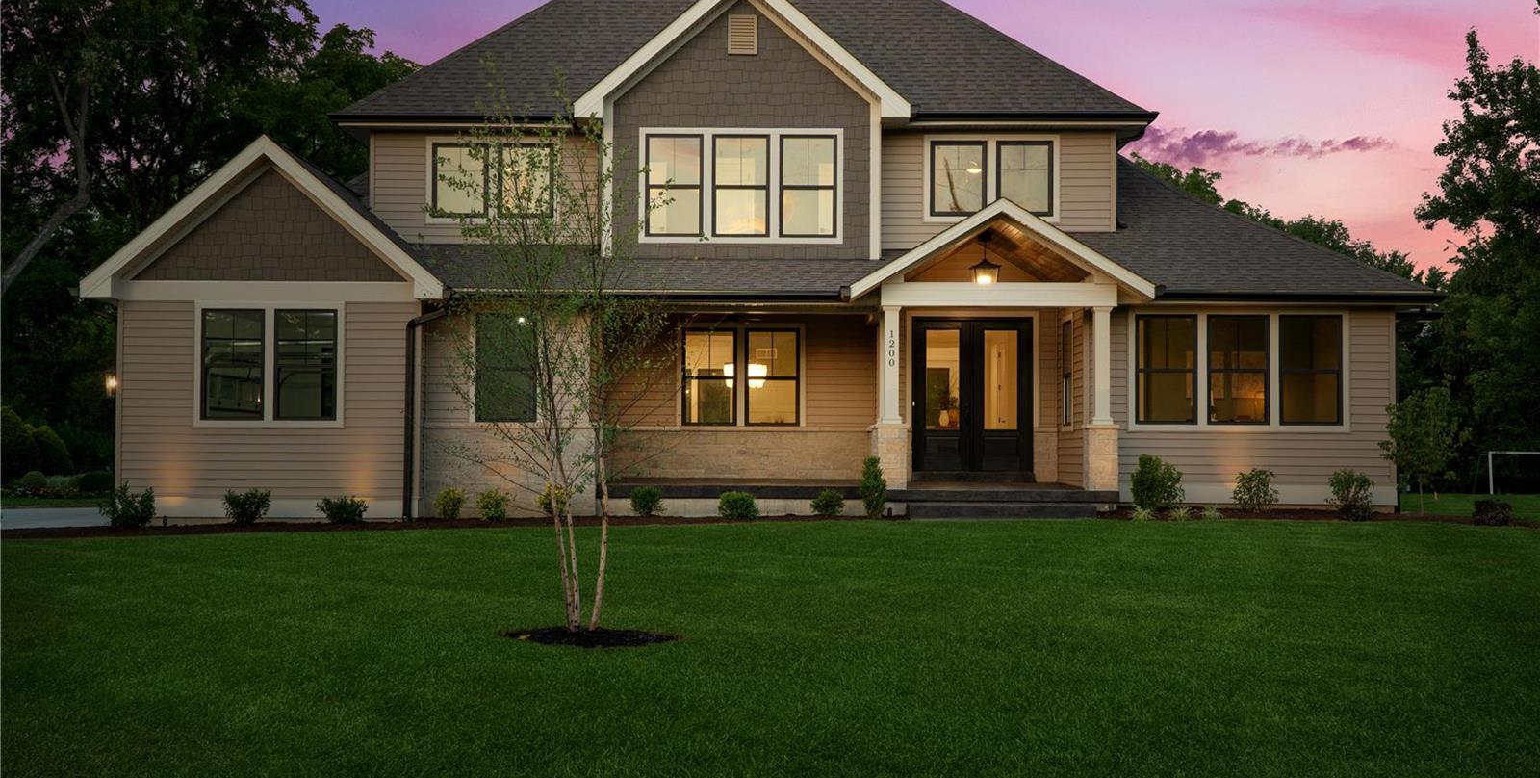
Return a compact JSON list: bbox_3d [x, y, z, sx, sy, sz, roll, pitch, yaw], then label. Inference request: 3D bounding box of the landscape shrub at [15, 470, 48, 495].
[{"bbox_3d":[-15.738,1.982,36.500,0.693,0.500,0.700,0,-1,1],"label":"landscape shrub"}]

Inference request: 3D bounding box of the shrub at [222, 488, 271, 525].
[{"bbox_3d":[-7.359,1.648,24.050,0.680,0.510,0.620,0,-2,0],"label":"shrub"}]

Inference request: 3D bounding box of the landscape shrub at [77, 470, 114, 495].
[{"bbox_3d":[-14.968,2.070,38.000,0.850,0.570,0.820,0,-2,0],"label":"landscape shrub"}]

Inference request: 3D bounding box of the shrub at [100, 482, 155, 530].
[{"bbox_3d":[-9.015,1.645,24.000,0.740,0.640,0.700,0,-2,0],"label":"shrub"}]

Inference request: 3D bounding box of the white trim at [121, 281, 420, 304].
[{"bbox_3d":[-7.236,-1.401,24.660,4.342,0.285,0.040,0,-2,0],"label":"white trim"}]

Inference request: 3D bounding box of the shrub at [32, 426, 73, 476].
[{"bbox_3d":[-17.622,1.565,42.000,1.020,1.350,1.020,0,-2,0],"label":"shrub"}]

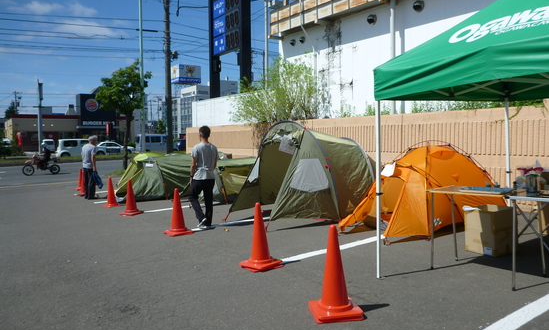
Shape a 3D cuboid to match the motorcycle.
[{"bbox_3d":[-13.800,0.010,26.300,2.080,1.200,0.800,-4,4,-35],"label":"motorcycle"}]

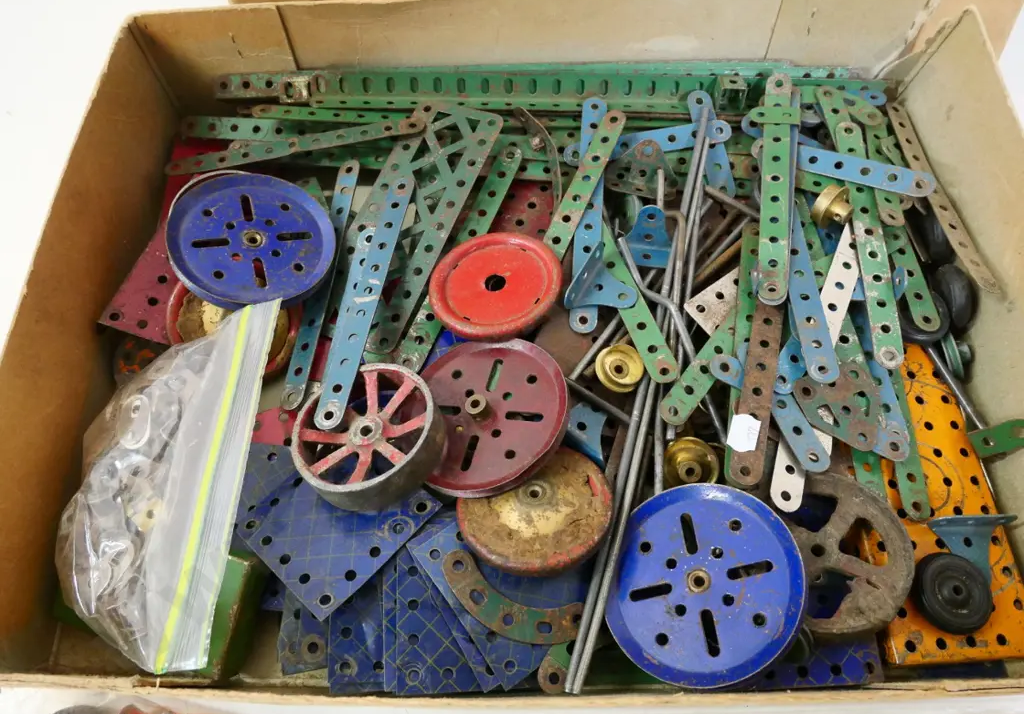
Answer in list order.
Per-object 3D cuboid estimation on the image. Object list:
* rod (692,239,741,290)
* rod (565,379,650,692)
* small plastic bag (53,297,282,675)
[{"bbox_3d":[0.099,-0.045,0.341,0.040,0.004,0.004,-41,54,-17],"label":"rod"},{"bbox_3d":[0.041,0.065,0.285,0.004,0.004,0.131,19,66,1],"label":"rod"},{"bbox_3d":[-0.138,0.047,0.289,0.078,0.042,0.148,-1,64,1],"label":"small plastic bag"}]

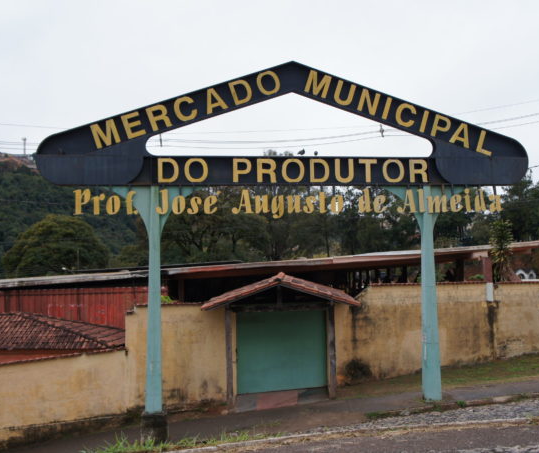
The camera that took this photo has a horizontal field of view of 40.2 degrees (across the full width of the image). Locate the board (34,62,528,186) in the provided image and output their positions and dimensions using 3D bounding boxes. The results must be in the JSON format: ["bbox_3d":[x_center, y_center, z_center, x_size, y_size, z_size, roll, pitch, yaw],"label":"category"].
[{"bbox_3d":[0.495,-2.183,15.739,10.539,2.647,0.300,0,-4,-8],"label":"board"}]

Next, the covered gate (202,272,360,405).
[{"bbox_3d":[0.198,2.896,19.600,3.950,3.261,2.000,-1,-4,-5],"label":"covered gate"}]

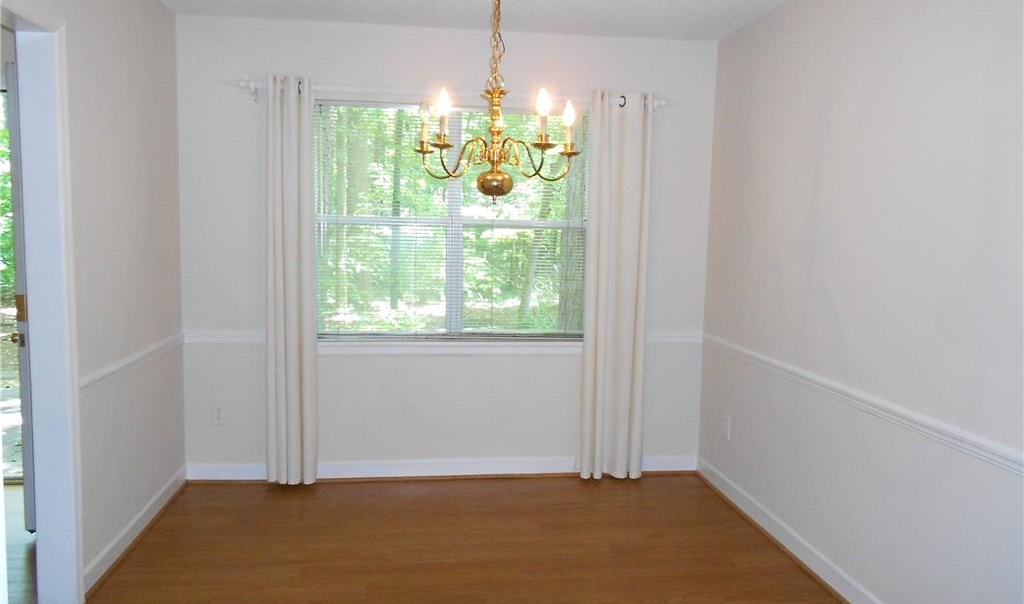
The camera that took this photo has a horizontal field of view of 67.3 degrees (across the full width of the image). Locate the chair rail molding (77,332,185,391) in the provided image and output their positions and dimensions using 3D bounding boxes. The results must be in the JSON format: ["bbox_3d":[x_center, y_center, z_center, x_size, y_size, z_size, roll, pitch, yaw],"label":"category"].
[{"bbox_3d":[-1.644,0.249,3.424,0.021,0.059,1.275,0,5,-7],"label":"chair rail molding"}]

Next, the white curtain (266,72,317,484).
[{"bbox_3d":[-1.148,-0.085,4.018,0.261,2.127,0.100,0,5,-7],"label":"white curtain"}]

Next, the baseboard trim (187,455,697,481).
[{"bbox_3d":[-0.329,0.926,4.292,2.859,0.094,0.016,0,5,-7],"label":"baseboard trim"}]

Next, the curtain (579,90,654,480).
[{"bbox_3d":[0.573,-0.070,4.235,0.373,2.127,0.100,0,5,-7],"label":"curtain"}]

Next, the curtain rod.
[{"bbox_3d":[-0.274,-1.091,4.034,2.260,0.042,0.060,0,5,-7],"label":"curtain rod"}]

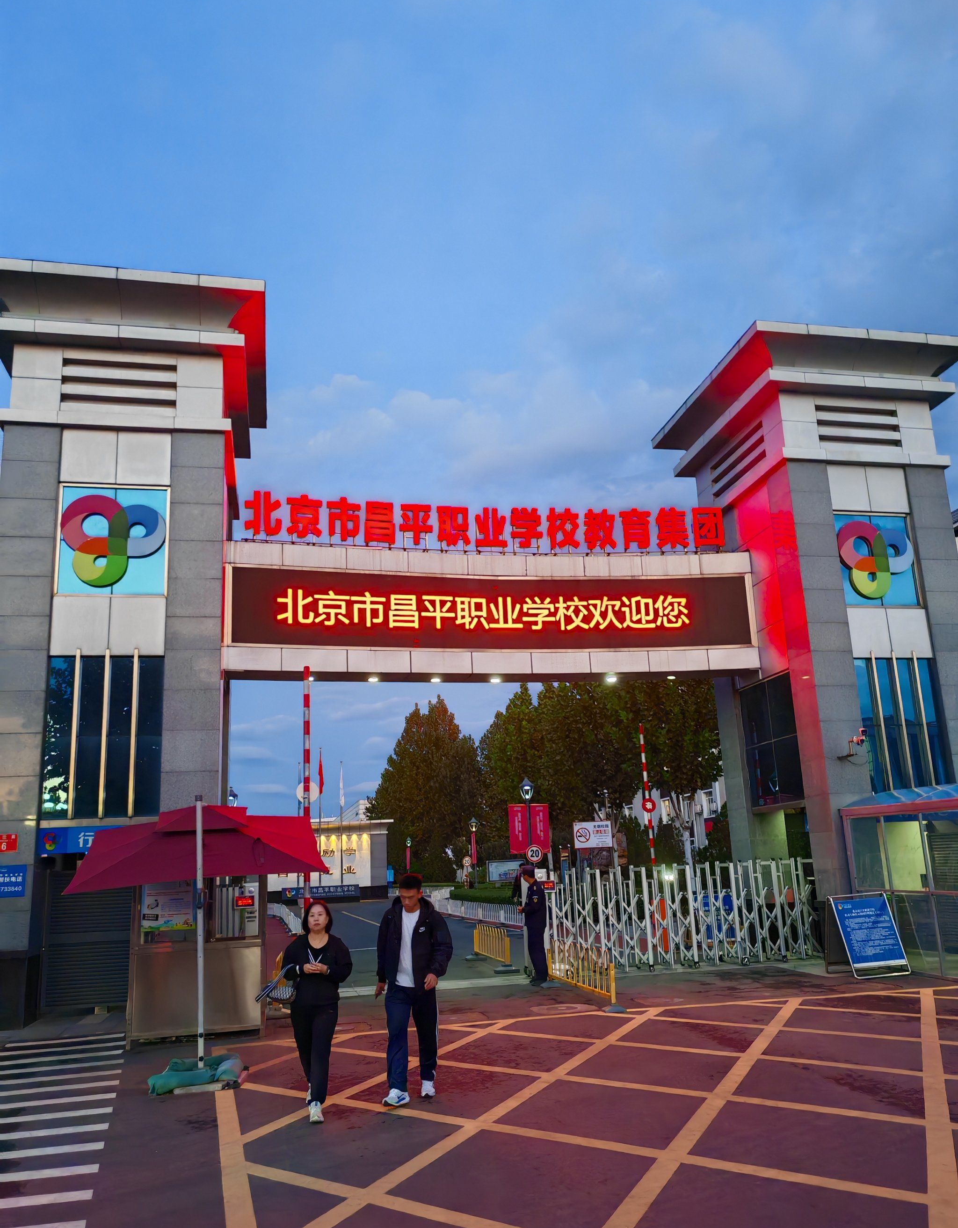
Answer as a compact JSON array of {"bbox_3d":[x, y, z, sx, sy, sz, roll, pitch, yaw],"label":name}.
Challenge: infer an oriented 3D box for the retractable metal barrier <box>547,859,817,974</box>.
[{"bbox_3d":[3.588,5.330,17.635,4.950,1.720,0.600,1,-15,-12],"label":"retractable metal barrier"}]

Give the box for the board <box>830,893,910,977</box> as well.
[{"bbox_3d":[5.700,4.750,14.807,0.950,1.130,0.670,2,-15,-18],"label":"board"}]

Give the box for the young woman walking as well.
[{"bbox_3d":[-1.287,3.083,7.883,0.530,1.594,0.500,-3,-14,2],"label":"young woman walking"}]

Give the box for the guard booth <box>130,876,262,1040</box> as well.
[{"bbox_3d":[-3.465,3.917,12.268,1.530,2.340,1.500,2,-15,-18],"label":"guard booth"}]

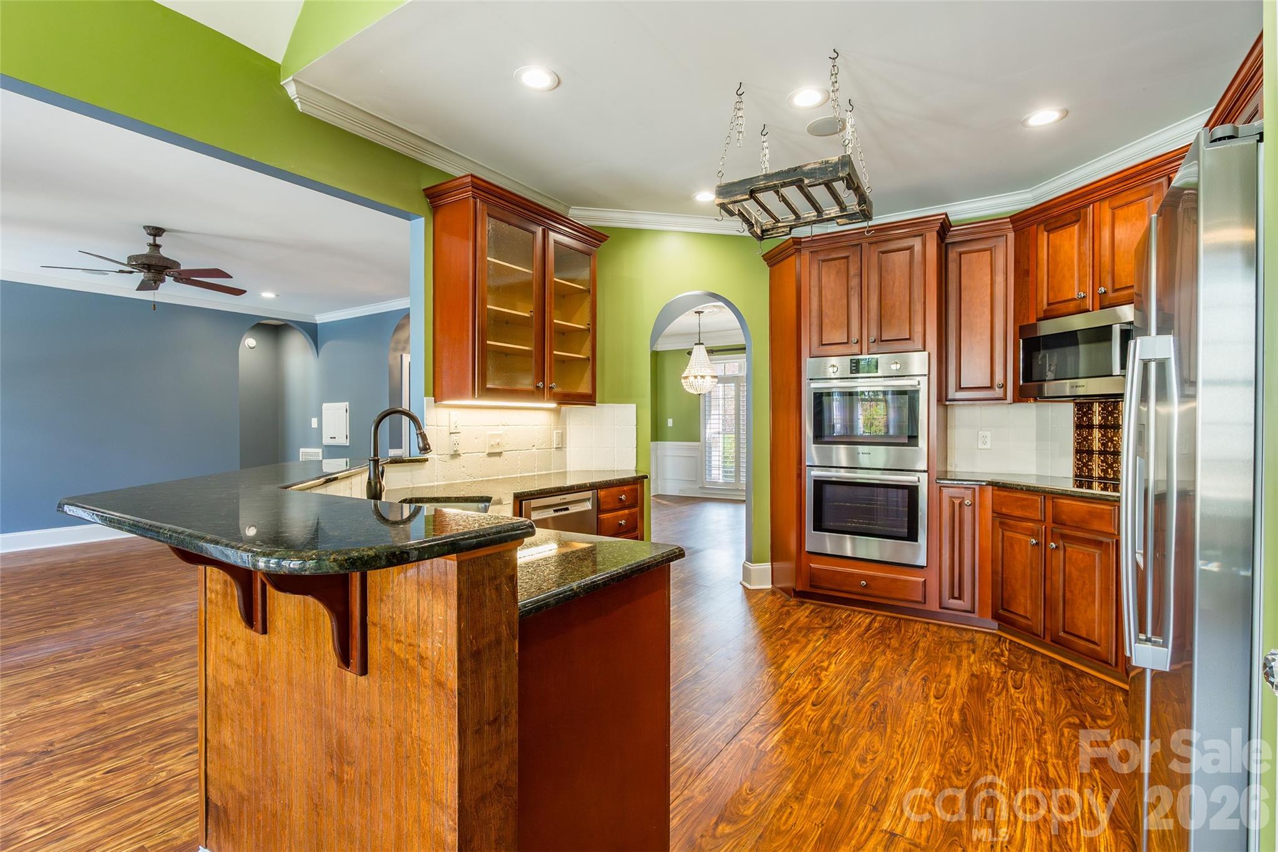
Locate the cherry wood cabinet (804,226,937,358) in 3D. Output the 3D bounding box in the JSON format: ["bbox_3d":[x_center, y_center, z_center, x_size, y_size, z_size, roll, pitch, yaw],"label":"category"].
[{"bbox_3d":[1.652,-0.870,3.988,0.830,0.800,0.620,0,1,32],"label":"cherry wood cabinet"}]

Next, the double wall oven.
[{"bbox_3d":[1.627,0.203,3.966,0.755,1.337,0.600,0,1,32],"label":"double wall oven"}]

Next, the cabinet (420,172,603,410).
[{"bbox_3d":[-0.707,-0.714,3.519,0.385,1.171,1.135,0,1,34],"label":"cabinet"}]

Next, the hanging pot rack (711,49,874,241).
[{"bbox_3d":[0.735,-1.251,2.622,0.560,0.575,0.580,0,1,32],"label":"hanging pot rack"}]

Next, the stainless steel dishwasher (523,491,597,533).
[{"bbox_3d":[-0.655,0.799,3.300,0.605,0.850,0.600,0,1,34],"label":"stainless steel dishwasher"}]

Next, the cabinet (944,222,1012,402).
[{"bbox_3d":[2.261,-0.715,3.776,0.379,1.163,0.390,0,1,32],"label":"cabinet"}]

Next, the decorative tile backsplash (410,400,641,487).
[{"bbox_3d":[-0.646,0.086,3.694,0.362,0.491,1.627,0,1,37],"label":"decorative tile backsplash"}]

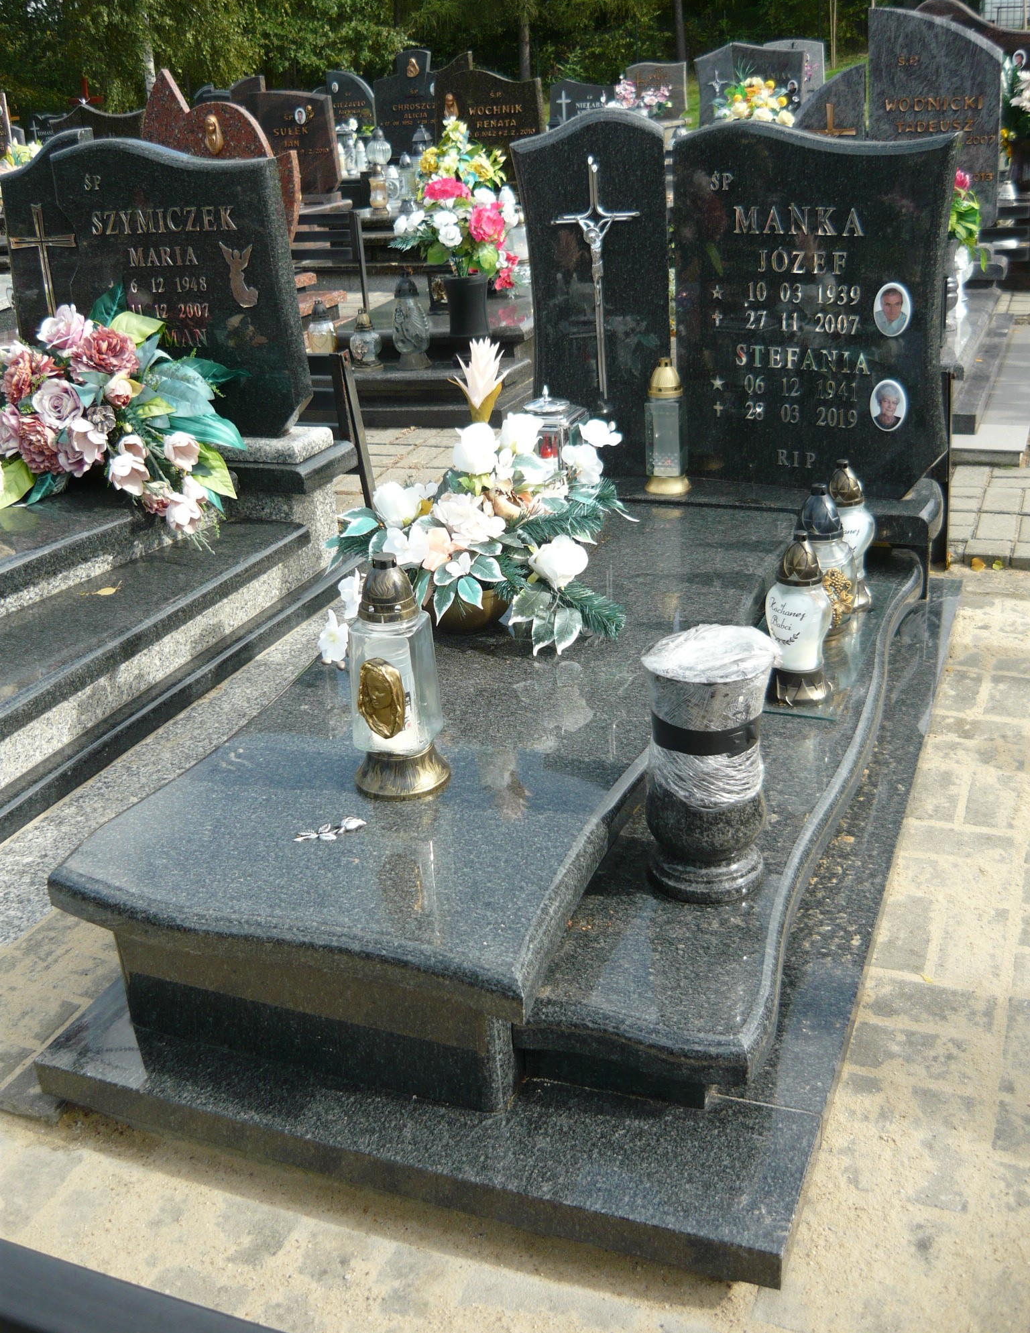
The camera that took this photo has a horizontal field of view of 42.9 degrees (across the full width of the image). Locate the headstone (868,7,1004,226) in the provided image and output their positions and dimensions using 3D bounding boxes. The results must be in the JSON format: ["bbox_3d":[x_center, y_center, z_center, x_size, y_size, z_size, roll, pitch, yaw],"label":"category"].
[{"bbox_3d":[1.675,-2.171,5.222,0.520,0.860,0.090,8,27,26],"label":"headstone"}]

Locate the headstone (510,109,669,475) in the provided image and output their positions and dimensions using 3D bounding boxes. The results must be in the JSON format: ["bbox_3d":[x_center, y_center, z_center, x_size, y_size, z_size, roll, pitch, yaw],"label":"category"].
[{"bbox_3d":[0.205,-0.902,3.226,0.375,0.870,0.090,5,26,21],"label":"headstone"}]

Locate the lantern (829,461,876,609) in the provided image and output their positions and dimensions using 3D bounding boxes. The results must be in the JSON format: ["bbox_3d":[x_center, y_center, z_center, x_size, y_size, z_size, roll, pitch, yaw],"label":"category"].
[{"bbox_3d":[0.689,-0.275,2.711,0.119,0.305,0.116,3,24,16],"label":"lantern"}]

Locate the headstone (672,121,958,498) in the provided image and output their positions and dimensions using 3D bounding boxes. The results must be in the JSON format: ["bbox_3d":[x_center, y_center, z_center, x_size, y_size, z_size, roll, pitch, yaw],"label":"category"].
[{"bbox_3d":[0.708,-0.838,3.122,0.667,0.861,0.097,6,25,20],"label":"headstone"}]

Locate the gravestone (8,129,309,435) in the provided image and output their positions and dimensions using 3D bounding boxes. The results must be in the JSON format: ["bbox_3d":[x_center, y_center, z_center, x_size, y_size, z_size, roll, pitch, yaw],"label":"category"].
[{"bbox_3d":[-1.004,-1.028,3.554,0.946,0.769,0.114,6,25,22],"label":"gravestone"}]

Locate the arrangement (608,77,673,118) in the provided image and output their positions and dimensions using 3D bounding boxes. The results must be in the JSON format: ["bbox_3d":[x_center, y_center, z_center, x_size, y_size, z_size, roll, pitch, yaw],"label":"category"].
[{"bbox_3d":[1.241,-5.641,13.000,0.620,0.420,0.400,6,26,22],"label":"arrangement"}]

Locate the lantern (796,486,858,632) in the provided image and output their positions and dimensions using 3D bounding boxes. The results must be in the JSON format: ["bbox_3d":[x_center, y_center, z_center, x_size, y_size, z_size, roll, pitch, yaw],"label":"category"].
[{"bbox_3d":[0.599,-0.211,2.590,0.132,0.296,0.128,-7,23,-6],"label":"lantern"}]

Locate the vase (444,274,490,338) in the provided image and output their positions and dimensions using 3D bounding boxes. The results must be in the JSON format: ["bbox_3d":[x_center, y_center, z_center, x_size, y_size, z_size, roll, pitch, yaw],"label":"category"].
[{"bbox_3d":[-0.168,-1.294,4.700,0.158,0.200,0.158,6,26,22],"label":"vase"}]

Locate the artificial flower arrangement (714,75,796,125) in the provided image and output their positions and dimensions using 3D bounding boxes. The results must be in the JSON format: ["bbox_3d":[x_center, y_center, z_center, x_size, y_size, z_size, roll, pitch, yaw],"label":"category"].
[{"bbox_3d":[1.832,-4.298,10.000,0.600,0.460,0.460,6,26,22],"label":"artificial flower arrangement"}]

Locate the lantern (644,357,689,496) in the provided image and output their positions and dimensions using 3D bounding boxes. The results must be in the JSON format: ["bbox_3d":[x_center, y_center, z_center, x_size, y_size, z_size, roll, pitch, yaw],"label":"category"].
[{"bbox_3d":[0.366,-0.582,3.152,0.115,0.320,0.115,6,26,22],"label":"lantern"}]

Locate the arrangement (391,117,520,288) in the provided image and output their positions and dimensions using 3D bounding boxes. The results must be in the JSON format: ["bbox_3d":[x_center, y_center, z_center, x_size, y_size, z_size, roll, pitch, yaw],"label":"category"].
[{"bbox_3d":[-0.217,-1.688,4.829,0.445,0.599,0.331,6,25,22],"label":"arrangement"}]

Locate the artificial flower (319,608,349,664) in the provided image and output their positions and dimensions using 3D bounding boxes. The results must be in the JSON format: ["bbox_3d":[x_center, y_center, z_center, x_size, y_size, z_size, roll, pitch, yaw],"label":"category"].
[{"bbox_3d":[-0.322,-0.047,2.347,0.063,0.097,0.051,-7,23,-6],"label":"artificial flower"}]

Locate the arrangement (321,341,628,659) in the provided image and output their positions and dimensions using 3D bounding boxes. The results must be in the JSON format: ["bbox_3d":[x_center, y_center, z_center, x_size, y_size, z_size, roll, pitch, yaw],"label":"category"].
[{"bbox_3d":[-0.051,-0.339,2.463,0.540,0.520,0.480,6,26,22],"label":"arrangement"}]

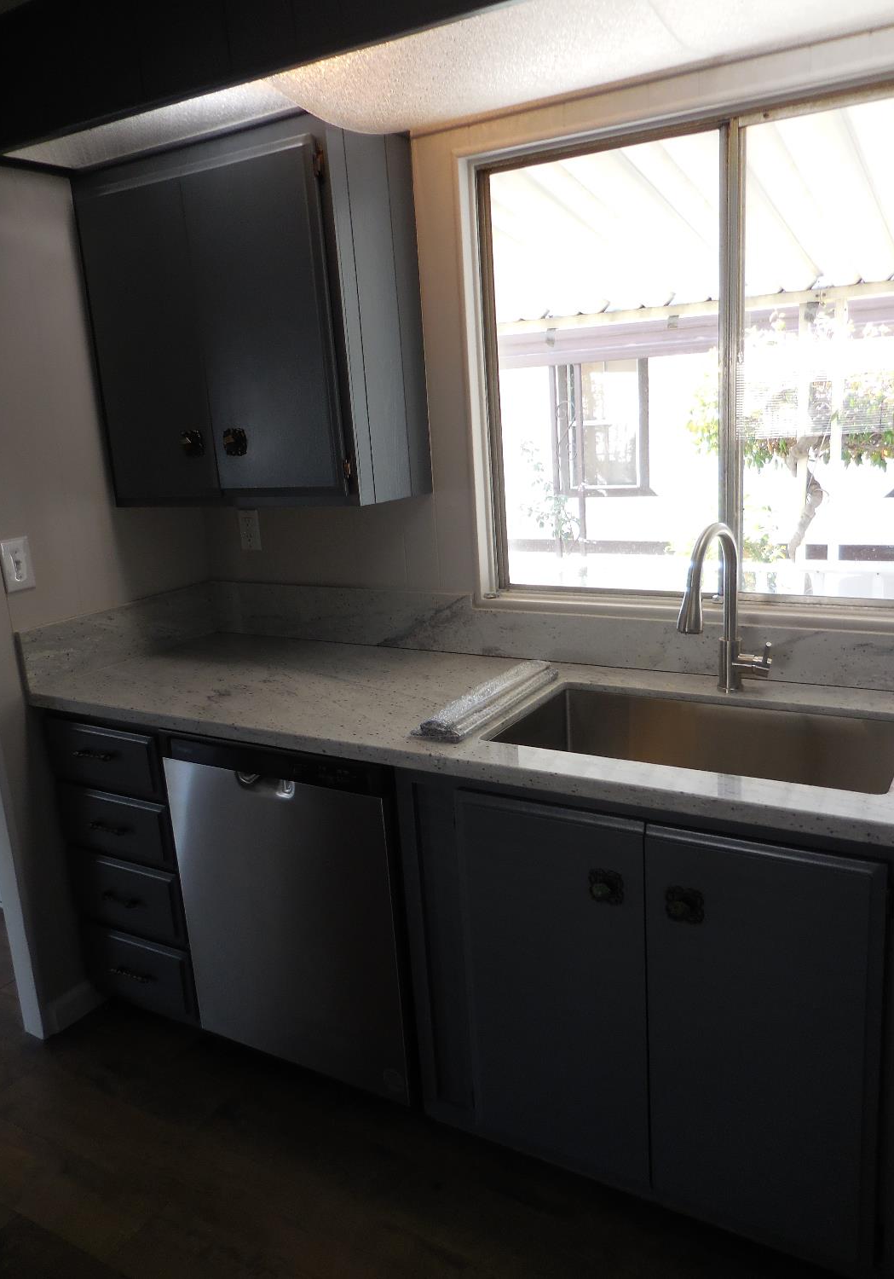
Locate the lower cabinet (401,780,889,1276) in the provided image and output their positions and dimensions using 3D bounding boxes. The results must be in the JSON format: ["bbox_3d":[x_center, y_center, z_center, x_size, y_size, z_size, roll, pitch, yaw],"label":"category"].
[{"bbox_3d":[0.440,0.581,1.855,0.851,0.822,0.625,4,16,30],"label":"lower cabinet"}]

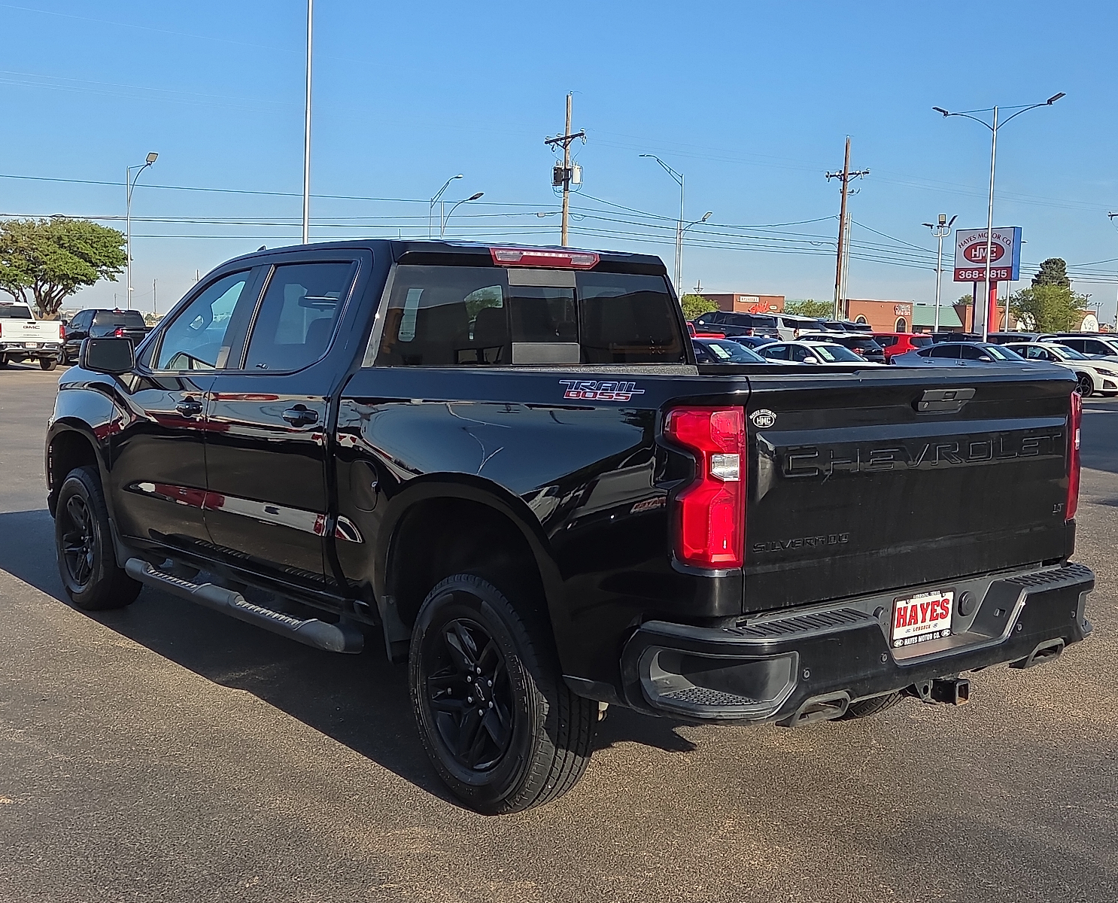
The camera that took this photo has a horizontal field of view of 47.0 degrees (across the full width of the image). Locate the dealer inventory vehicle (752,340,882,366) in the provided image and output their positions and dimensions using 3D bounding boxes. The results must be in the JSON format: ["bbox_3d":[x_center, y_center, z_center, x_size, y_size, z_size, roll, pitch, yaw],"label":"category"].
[{"bbox_3d":[5.863,-1.859,30.100,1.840,1.450,4.850,-3,6,-37],"label":"dealer inventory vehicle"}]

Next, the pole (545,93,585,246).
[{"bbox_3d":[0.229,-9.728,57.000,1.000,12.100,2.800,-2,6,-31],"label":"pole"}]

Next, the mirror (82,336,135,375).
[{"bbox_3d":[-2.205,-0.473,6.277,0.265,0.190,0.140,-3,7,-39],"label":"mirror"}]

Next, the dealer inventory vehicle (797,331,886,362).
[{"bbox_3d":[9.740,-3.610,47.600,1.840,1.650,4.600,-3,6,-38],"label":"dealer inventory vehicle"}]

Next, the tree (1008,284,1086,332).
[{"bbox_3d":[42.983,-11.397,113.623,7.200,6.638,7.000,1,5,0],"label":"tree"}]

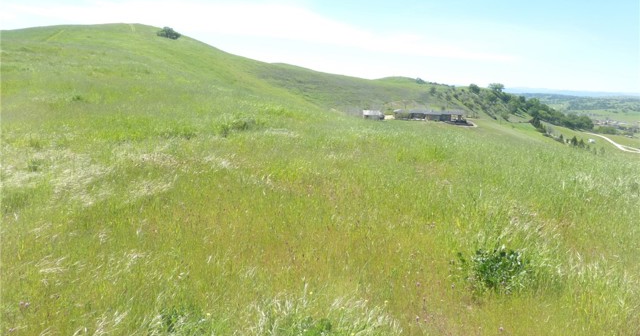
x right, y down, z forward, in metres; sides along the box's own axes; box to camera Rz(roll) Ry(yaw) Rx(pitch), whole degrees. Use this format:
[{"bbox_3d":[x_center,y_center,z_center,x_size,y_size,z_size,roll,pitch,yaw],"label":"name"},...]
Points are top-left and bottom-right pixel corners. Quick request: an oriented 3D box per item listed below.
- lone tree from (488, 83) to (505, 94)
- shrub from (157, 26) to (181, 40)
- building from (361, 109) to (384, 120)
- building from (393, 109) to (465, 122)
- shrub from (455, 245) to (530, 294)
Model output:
[{"bbox_3d":[111.382,-50.169,280.000,10.000,7.800,9.500,1,10,0],"label":"lone tree"},{"bbox_3d":[-61.460,-54.564,180.000,9.500,5.200,8.500,1,10,0],"label":"shrub"},{"bbox_3d":[22.696,-22.910,190.000,8.800,4.200,7.000,2,10,6],"label":"building"},{"bbox_3d":[46.462,-22.481,190.000,30.000,5.000,13.500,2,10,3],"label":"building"},{"bbox_3d":[1.672,0.984,4.300,0.720,0.440,0.620,1,10,0],"label":"shrub"}]

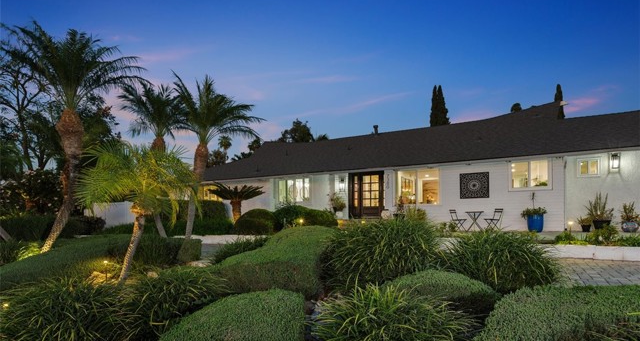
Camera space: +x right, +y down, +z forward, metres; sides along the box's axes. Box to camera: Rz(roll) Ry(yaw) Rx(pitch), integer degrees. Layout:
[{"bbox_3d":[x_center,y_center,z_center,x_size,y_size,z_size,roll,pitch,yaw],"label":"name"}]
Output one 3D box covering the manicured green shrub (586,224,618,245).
[{"bbox_3d":[7.417,1.686,8.900,0.900,0.580,0.750,-1,-2,25],"label":"manicured green shrub"}]

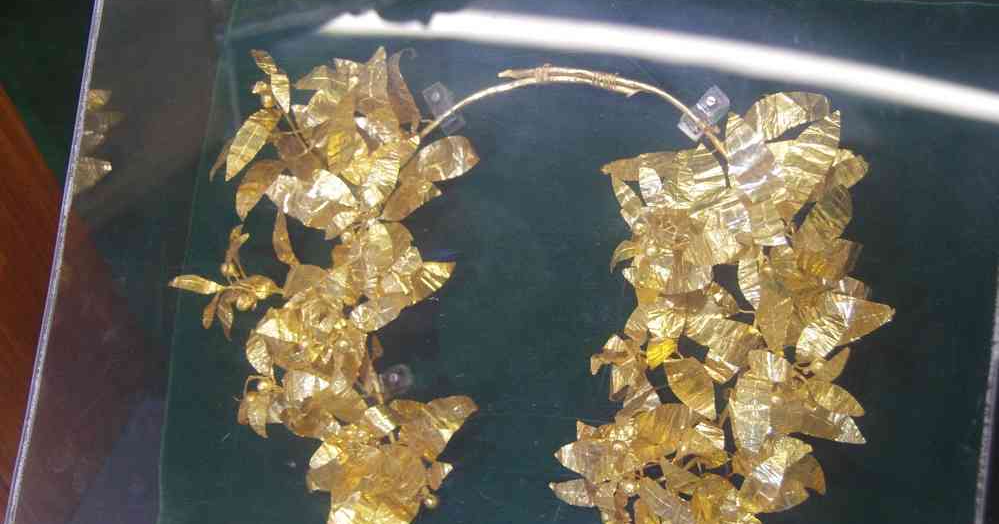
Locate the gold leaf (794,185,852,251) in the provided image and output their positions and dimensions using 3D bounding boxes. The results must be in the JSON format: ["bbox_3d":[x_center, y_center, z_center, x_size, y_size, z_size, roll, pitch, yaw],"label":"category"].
[{"bbox_3d":[0.136,-0.019,0.675,0.016,0.006,0.033,39,95,17],"label":"gold leaf"}]

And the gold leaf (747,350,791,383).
[{"bbox_3d":[0.115,0.045,0.687,0.019,0.010,0.014,-1,84,14],"label":"gold leaf"}]

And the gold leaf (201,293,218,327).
[{"bbox_3d":[-0.143,0.024,0.799,0.006,0.006,0.019,21,87,6],"label":"gold leaf"}]

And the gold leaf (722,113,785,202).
[{"bbox_3d":[0.119,-0.048,0.741,0.023,0.008,0.046,-24,80,11],"label":"gold leaf"}]

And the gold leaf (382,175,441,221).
[{"bbox_3d":[-0.040,-0.026,0.739,0.033,0.006,0.014,-25,80,14],"label":"gold leaf"}]

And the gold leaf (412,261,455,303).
[{"bbox_3d":[-0.031,0.007,0.730,0.027,0.006,0.015,-29,79,13],"label":"gold leaf"}]

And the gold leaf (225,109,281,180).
[{"bbox_3d":[-0.122,-0.058,0.796,0.015,0.008,0.045,39,92,6],"label":"gold leaf"}]

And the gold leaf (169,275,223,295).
[{"bbox_3d":[-0.145,0.011,0.770,0.031,0.006,0.009,4,59,20],"label":"gold leaf"}]

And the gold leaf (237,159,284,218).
[{"bbox_3d":[-0.117,-0.035,0.796,0.018,0.010,0.036,38,91,6],"label":"gold leaf"}]

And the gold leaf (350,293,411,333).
[{"bbox_3d":[-0.054,0.021,0.736,0.032,0.006,0.014,-20,80,16],"label":"gold leaf"}]

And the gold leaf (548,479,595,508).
[{"bbox_3d":[0.034,0.103,0.723,0.023,0.007,0.012,10,84,12],"label":"gold leaf"}]

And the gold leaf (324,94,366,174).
[{"bbox_3d":[-0.077,-0.065,0.805,0.019,0.009,0.043,10,87,10],"label":"gold leaf"}]

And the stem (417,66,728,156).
[{"bbox_3d":[0.034,-0.072,0.751,0.151,0.009,0.039,4,83,20],"label":"stem"}]

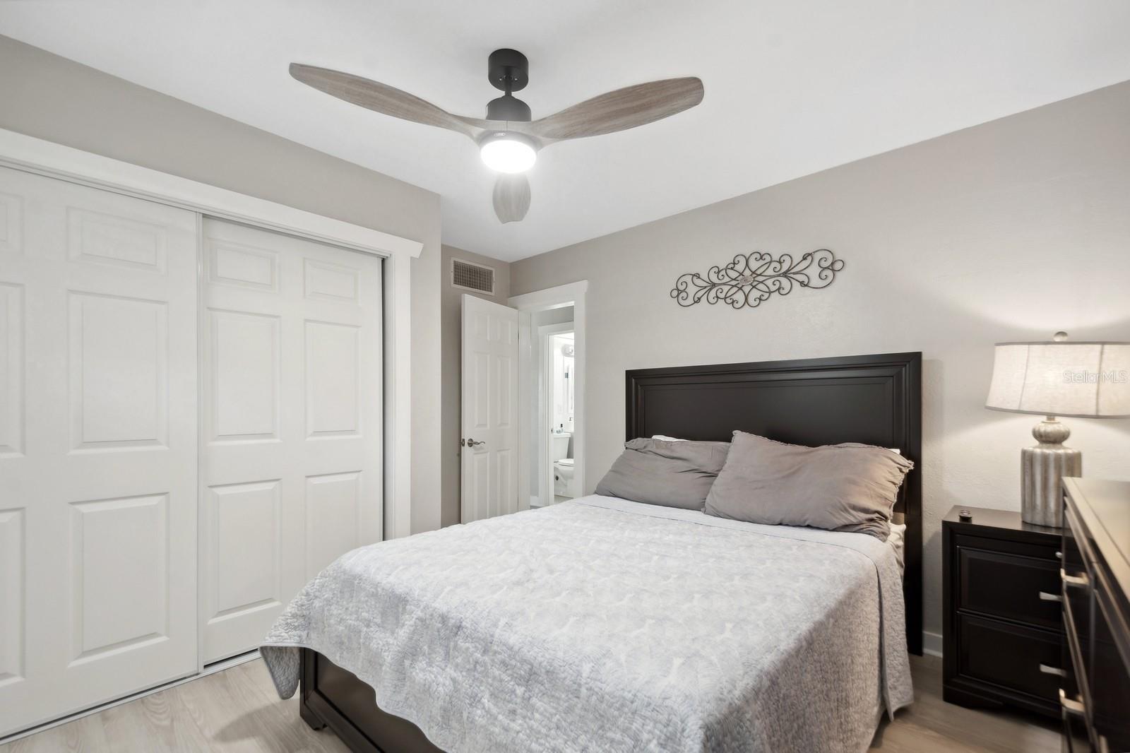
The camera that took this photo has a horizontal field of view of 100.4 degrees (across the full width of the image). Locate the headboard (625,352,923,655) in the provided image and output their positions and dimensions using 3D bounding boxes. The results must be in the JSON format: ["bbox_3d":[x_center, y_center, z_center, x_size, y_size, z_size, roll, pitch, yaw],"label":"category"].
[{"bbox_3d":[1.077,0.628,2.760,1.660,1.410,0.075,-3,-3,41],"label":"headboard"}]

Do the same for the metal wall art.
[{"bbox_3d":[1.083,-0.571,2.801,1.015,0.325,0.030,-3,-3,41],"label":"metal wall art"}]

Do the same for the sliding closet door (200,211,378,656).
[{"bbox_3d":[-1.364,0.285,2.354,0.037,1.980,0.915,-3,-3,41],"label":"sliding closet door"}]

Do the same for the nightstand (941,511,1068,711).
[{"bbox_3d":[1.852,0.915,1.792,0.625,0.700,0.380,-3,-3,41],"label":"nightstand"}]

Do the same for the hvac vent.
[{"bbox_3d":[-0.741,-0.817,3.878,0.025,0.240,0.450,-3,-3,41],"label":"hvac vent"}]

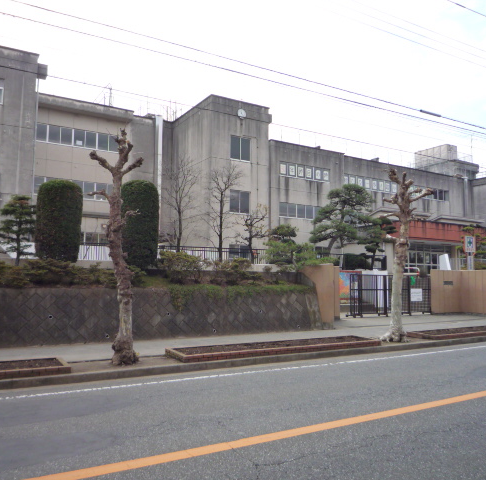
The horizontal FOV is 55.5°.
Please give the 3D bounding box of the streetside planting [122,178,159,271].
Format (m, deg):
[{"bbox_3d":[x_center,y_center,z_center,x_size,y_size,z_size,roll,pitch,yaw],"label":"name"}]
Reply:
[{"bbox_3d":[-3.033,-0.438,13.657,1.150,2.674,1.150,4,-5,-30],"label":"streetside planting"}]

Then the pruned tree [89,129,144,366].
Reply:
[{"bbox_3d":[-2.480,0.091,9.121,1.050,4.678,0.950,4,-5,-30],"label":"pruned tree"}]

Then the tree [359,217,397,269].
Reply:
[{"bbox_3d":[7.617,0.190,25.920,2.000,3.043,1.950,4,-5,-30],"label":"tree"}]

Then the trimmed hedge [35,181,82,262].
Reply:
[{"bbox_3d":[-5.020,-0.458,12.590,1.270,2.361,1.270,4,-5,-30],"label":"trimmed hedge"}]

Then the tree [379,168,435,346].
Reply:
[{"bbox_3d":[4.779,0.408,13.546,1.450,5.095,1.350,4,-5,-30],"label":"tree"}]

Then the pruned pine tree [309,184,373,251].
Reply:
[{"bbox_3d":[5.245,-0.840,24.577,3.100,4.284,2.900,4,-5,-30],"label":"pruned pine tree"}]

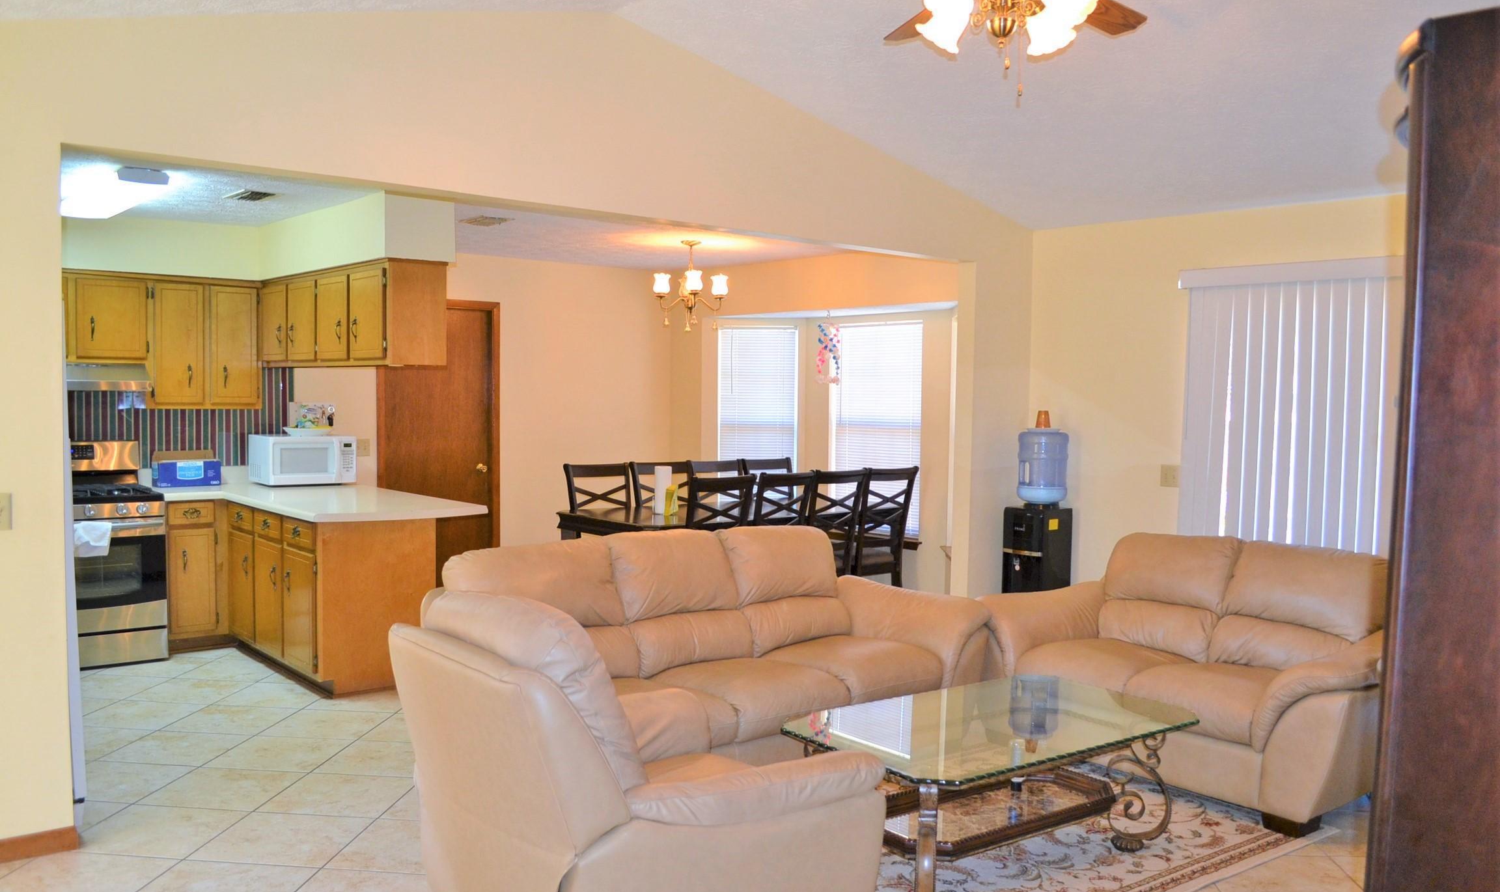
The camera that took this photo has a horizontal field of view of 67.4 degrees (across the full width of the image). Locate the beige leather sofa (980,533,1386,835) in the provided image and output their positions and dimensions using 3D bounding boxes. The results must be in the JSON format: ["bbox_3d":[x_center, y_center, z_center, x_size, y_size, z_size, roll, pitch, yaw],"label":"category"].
[{"bbox_3d":[1.771,0.831,4.532,0.920,0.940,1.580,-2,4,-43],"label":"beige leather sofa"}]

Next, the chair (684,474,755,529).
[{"bbox_3d":[-0.328,0.672,6.480,0.460,1.020,0.550,-2,4,-39],"label":"chair"}]

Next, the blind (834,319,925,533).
[{"bbox_3d":[0.931,-0.127,8.204,0.050,1.520,0.830,-2,4,-42],"label":"blind"}]

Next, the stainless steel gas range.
[{"bbox_3d":[-3.579,0.580,5.947,0.760,1.180,0.700,-2,4,-43],"label":"stainless steel gas range"}]

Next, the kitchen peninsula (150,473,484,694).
[{"bbox_3d":[-2.452,0.703,6.180,1.190,0.940,2.020,-2,4,-41],"label":"kitchen peninsula"}]

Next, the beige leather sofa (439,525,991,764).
[{"bbox_3d":[-0.099,0.826,4.277,2.160,0.950,0.930,-2,4,-39],"label":"beige leather sofa"}]

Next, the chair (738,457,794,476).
[{"bbox_3d":[0.265,0.627,7.926,0.450,1.050,0.560,-2,4,-42],"label":"chair"}]

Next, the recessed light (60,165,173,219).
[{"bbox_3d":[-2.909,-1.156,5.129,0.230,0.090,1.270,-2,4,-40],"label":"recessed light"}]

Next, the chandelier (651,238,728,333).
[{"bbox_3d":[-0.380,-1.027,7.220,0.480,0.585,0.480,1,3,0],"label":"chandelier"}]

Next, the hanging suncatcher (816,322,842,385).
[{"bbox_3d":[0.545,-0.638,7.750,0.150,0.440,0.170,-1,4,-40],"label":"hanging suncatcher"}]

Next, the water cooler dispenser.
[{"bbox_3d":[1.614,0.519,6.311,0.300,1.420,0.285,-2,4,-42],"label":"water cooler dispenser"}]

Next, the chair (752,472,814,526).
[{"bbox_3d":[0.043,0.673,6.970,0.450,1.050,0.560,-2,4,-42],"label":"chair"}]

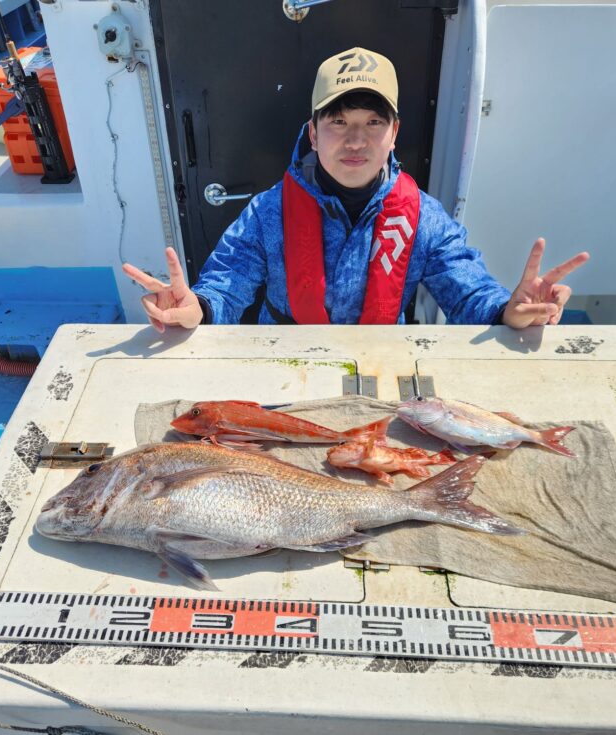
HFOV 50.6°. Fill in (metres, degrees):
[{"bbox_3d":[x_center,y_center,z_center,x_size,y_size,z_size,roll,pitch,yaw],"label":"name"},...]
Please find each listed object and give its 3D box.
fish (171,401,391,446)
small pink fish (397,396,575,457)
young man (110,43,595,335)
[{"bbox_3d":[-0.045,0.083,0.958,0.325,0.072,0.058,1,-3,2],"label":"fish"},{"bbox_3d":[0.260,0.081,0.960,0.252,0.047,0.080,11,50,10],"label":"small pink fish"},{"bbox_3d":[0.097,-0.141,1.403,0.800,1.020,0.520,1,40,2],"label":"young man"}]

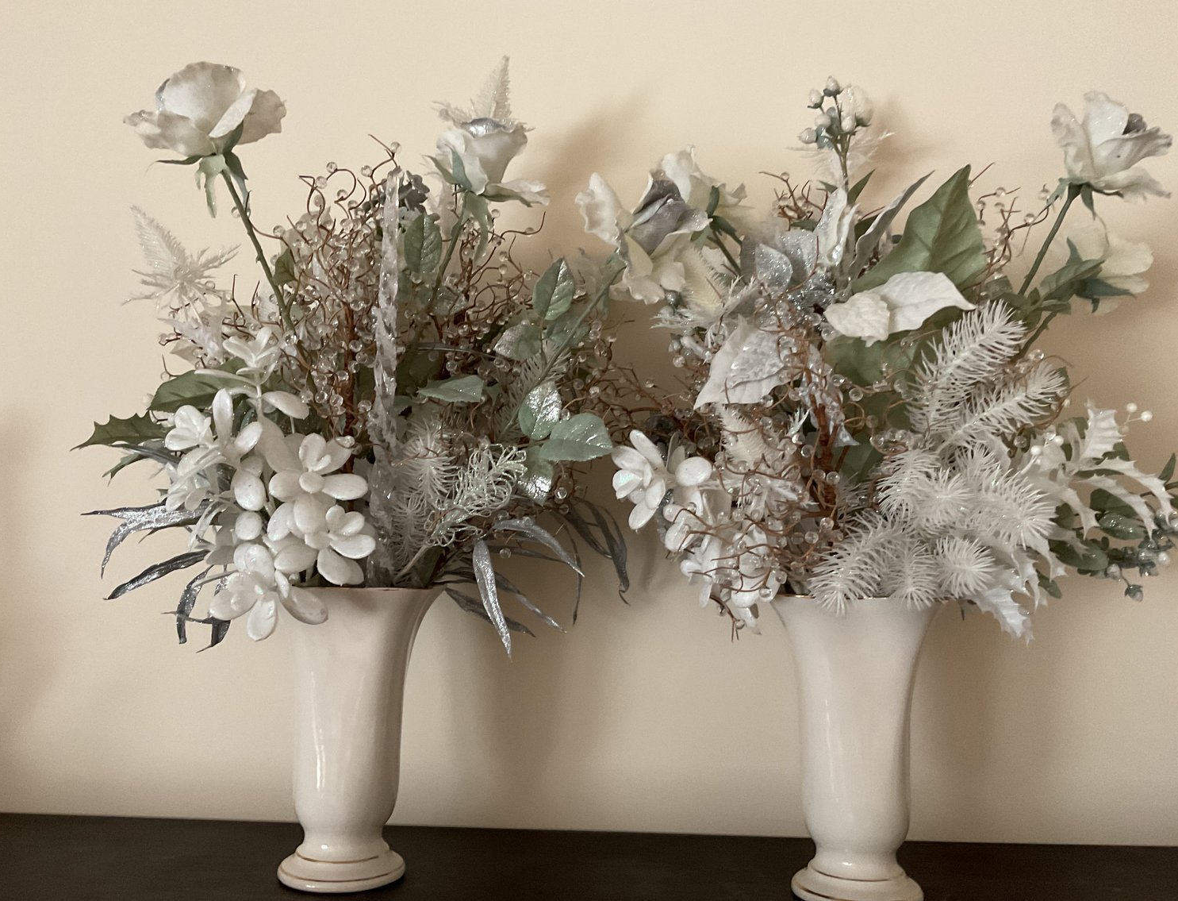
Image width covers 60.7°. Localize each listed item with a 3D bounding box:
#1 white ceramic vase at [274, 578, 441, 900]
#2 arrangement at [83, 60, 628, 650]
[{"bbox_3d":[-0.168,0.193,0.700,0.114,0.199,0.114,1,-6,3],"label":"white ceramic vase"},{"bbox_3d":[-0.167,-0.074,0.713,0.394,0.431,0.270,1,-6,3],"label":"arrangement"}]

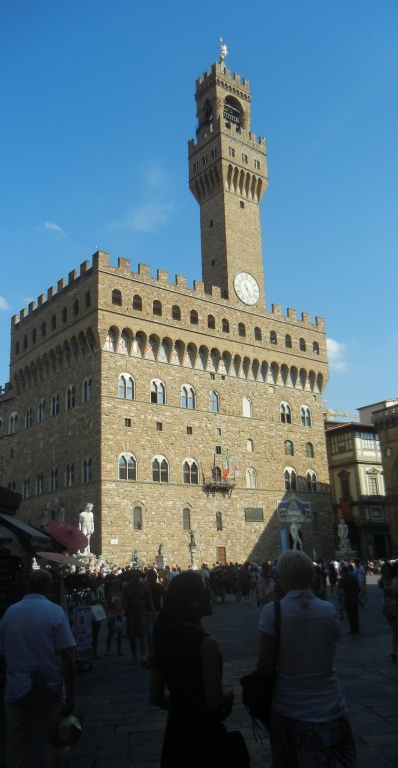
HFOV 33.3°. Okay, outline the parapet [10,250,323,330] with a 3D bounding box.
[{"bbox_3d":[-4.489,-9.879,111.299,44.109,3.002,28.249,10,-19,-37],"label":"parapet"}]

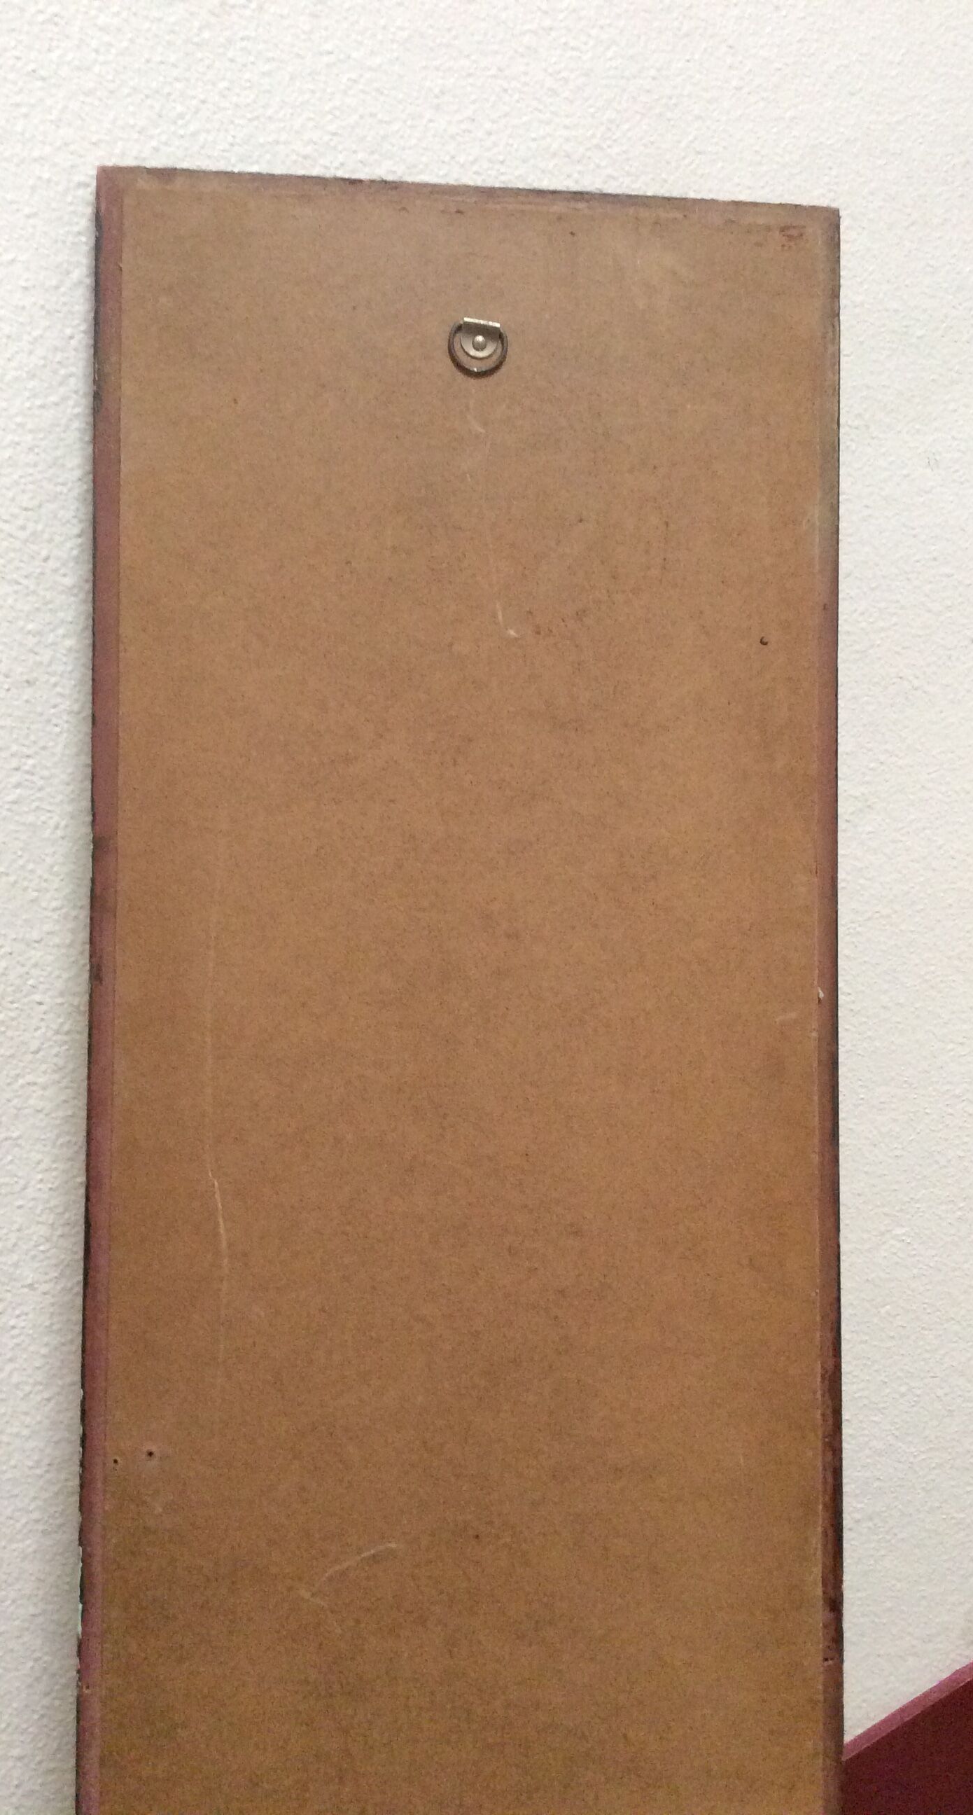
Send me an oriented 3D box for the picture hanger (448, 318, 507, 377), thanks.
[{"bbox_3d":[-0.004,-0.242,0.725,0.025,0.025,0.005,6,-3,-6],"label":"picture hanger"}]

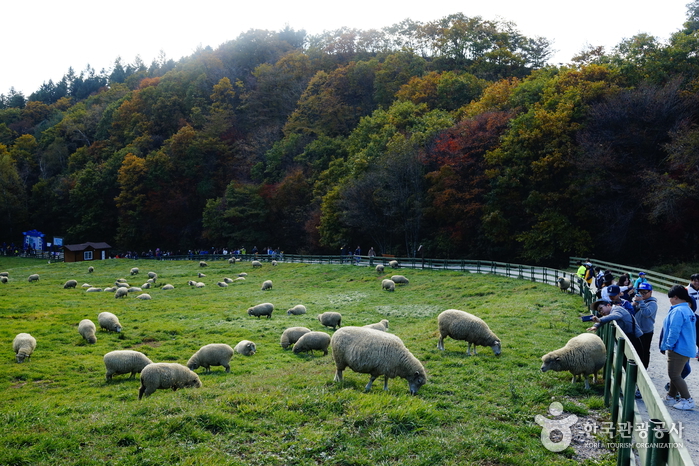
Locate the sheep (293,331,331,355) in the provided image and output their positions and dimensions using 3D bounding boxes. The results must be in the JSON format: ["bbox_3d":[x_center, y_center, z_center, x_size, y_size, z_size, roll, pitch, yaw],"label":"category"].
[{"bbox_3d":[-1.084,3.200,19.600,1.170,0.690,0.500,0,3,5],"label":"sheep"}]

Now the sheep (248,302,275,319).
[{"bbox_3d":[-3.875,3.420,29.800,1.180,0.690,0.500,-1,3,-14],"label":"sheep"}]

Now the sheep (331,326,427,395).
[{"bbox_3d":[0.351,1.556,8.300,1.220,0.740,0.520,1,3,22],"label":"sheep"}]

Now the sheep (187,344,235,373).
[{"bbox_3d":[-3.478,3.140,17.000,1.220,0.740,0.500,1,7,10],"label":"sheep"}]

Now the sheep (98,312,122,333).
[{"bbox_3d":[-9.145,3.405,26.000,1.180,0.740,0.500,5,9,35],"label":"sheep"}]

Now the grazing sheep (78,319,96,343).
[{"bbox_3d":[-8.662,3.276,22.500,0.500,0.700,1.120,-2,4,-38],"label":"grazing sheep"}]

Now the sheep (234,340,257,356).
[{"bbox_3d":[-2.997,3.329,19.600,0.460,0.460,0.920,-3,4,-43],"label":"sheep"}]

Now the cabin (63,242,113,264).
[{"bbox_3d":[-41.563,3.179,108.000,4.100,3.100,6.900,6,10,43],"label":"cabin"}]

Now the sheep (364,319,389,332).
[{"bbox_3d":[0.711,3.075,21.000,1.120,0.800,0.500,-1,7,-12],"label":"sheep"}]

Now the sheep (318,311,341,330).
[{"bbox_3d":[-0.718,3.298,25.400,1.120,0.670,0.500,3,4,40],"label":"sheep"}]

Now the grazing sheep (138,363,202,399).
[{"bbox_3d":[-3.282,2.733,12.500,1.200,0.670,0.500,-2,3,-27],"label":"grazing sheep"}]

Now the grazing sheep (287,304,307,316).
[{"bbox_3d":[-2.331,3.454,30.300,0.980,0.470,0.470,-2,4,-40],"label":"grazing sheep"}]

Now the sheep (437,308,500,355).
[{"bbox_3d":[2.180,1.821,12.500,1.230,0.760,0.500,4,8,28],"label":"sheep"}]

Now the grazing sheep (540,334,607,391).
[{"bbox_3d":[3.428,1.951,10.400,1.180,0.770,0.520,-3,8,-25],"label":"grazing sheep"}]

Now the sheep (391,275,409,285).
[{"bbox_3d":[3.414,3.163,45.500,1.200,0.670,0.500,1,3,12],"label":"sheep"}]

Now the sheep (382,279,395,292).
[{"bbox_3d":[2.411,3.264,42.000,0.500,0.740,1.150,-4,8,-30],"label":"sheep"}]

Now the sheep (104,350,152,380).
[{"bbox_3d":[-5.434,3.295,16.900,1.270,0.740,0.500,0,7,-3],"label":"sheep"}]

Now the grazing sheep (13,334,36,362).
[{"bbox_3d":[-9.231,3.238,19.300,0.570,0.760,1.150,-2,7,-15],"label":"grazing sheep"}]

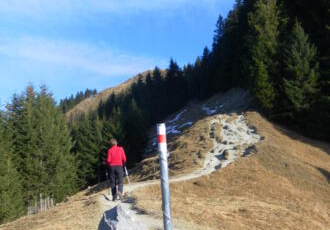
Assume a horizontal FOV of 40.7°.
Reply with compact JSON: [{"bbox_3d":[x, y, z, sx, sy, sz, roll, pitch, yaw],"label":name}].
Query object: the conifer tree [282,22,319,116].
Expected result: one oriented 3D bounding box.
[{"bbox_3d":[12.487,-4.239,41.000,3.300,8.700,3.300,-1,-6,0],"label":"conifer tree"}]

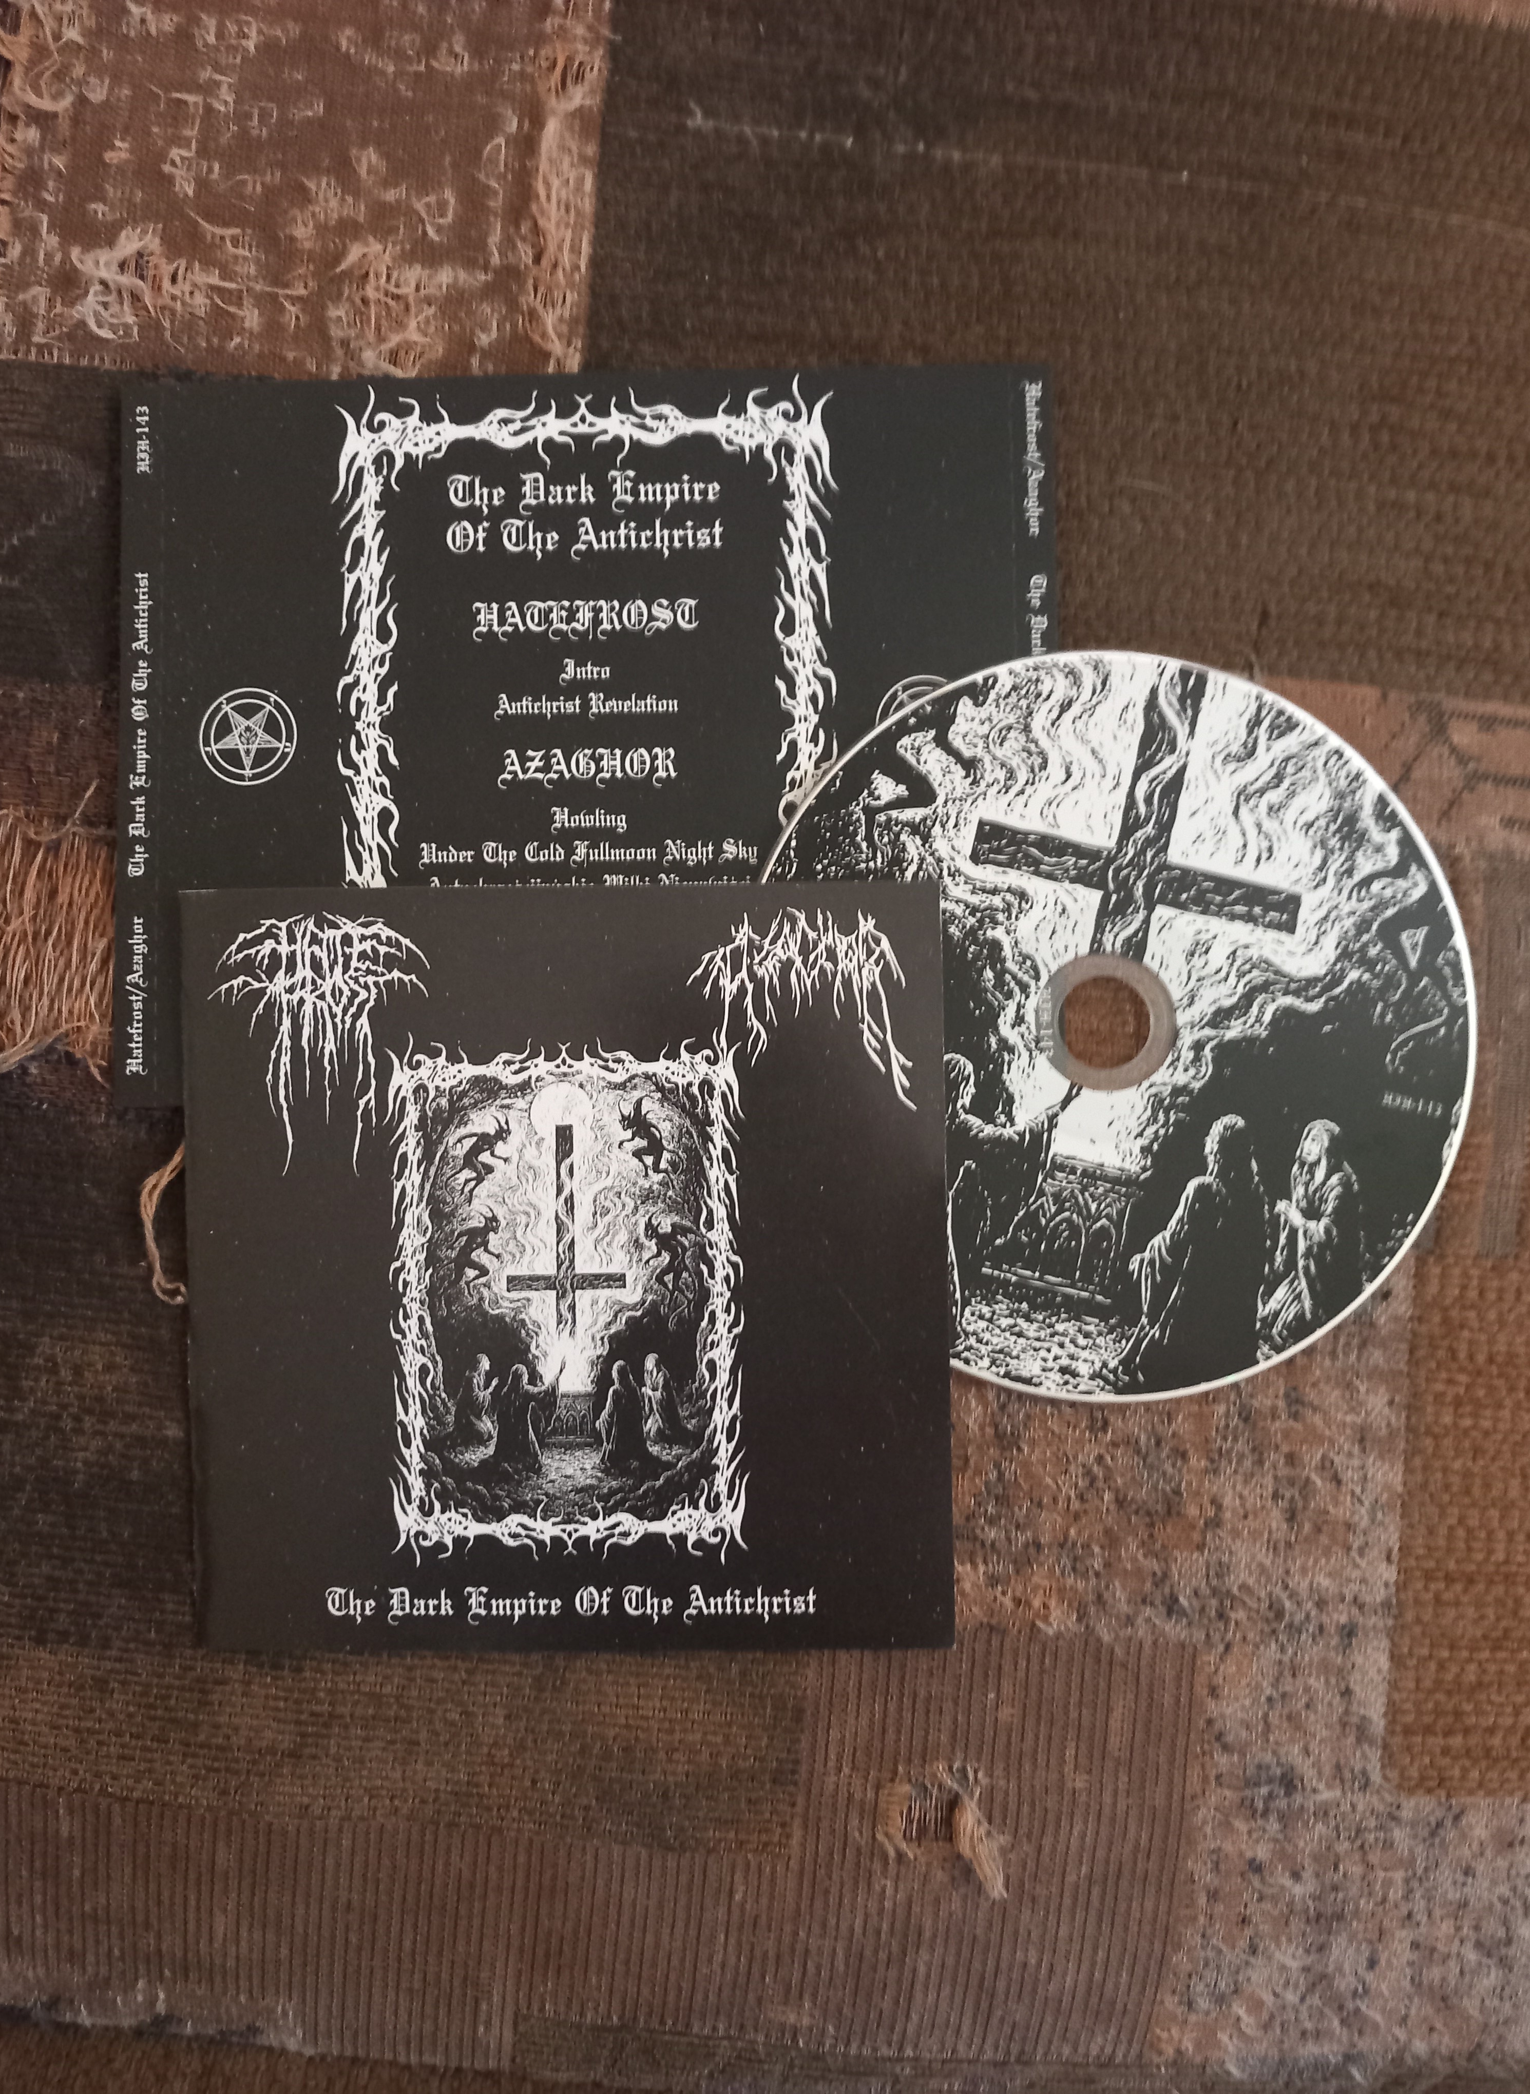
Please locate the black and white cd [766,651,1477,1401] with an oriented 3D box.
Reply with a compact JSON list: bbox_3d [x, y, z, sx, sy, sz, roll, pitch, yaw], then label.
[{"bbox_3d":[0.055,-0.004,0.261,0.120,0.001,0.120,12,88,0],"label":"black and white cd"}]

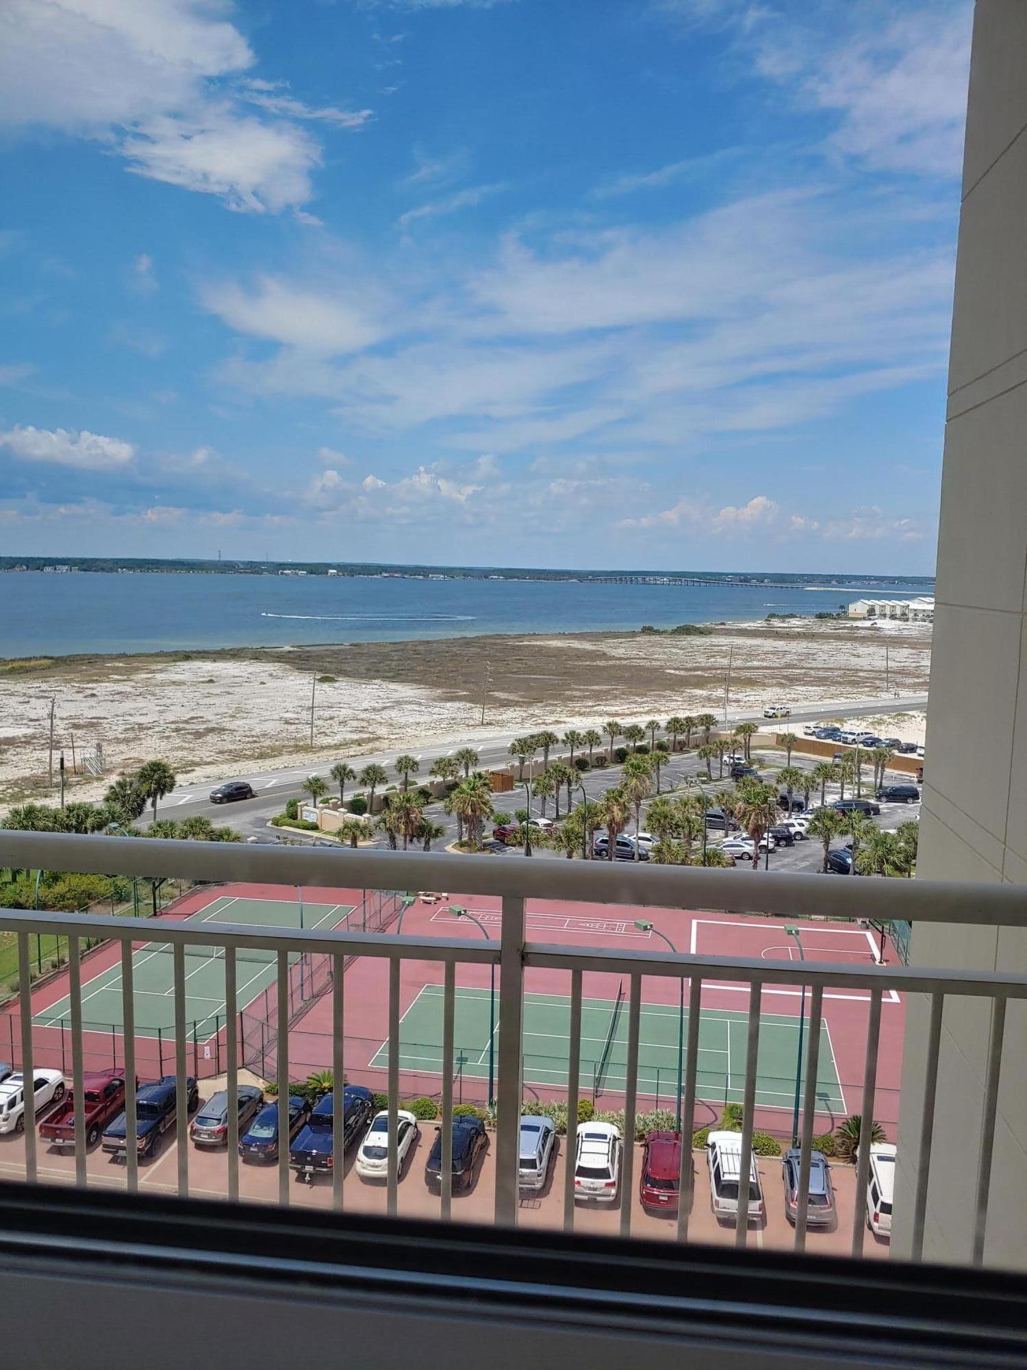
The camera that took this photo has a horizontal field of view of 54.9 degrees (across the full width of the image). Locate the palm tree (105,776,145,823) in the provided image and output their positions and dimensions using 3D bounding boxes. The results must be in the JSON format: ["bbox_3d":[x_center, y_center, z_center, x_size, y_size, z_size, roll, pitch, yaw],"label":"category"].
[{"bbox_3d":[-37.301,11.197,95.155,4.000,5.090,4.000,1,7,0],"label":"palm tree"}]

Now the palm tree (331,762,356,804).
[{"bbox_3d":[-17.913,10.621,103.821,2.691,5.270,2.691,0,7,-10],"label":"palm tree"}]

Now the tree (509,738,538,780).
[{"bbox_3d":[1.190,9.110,121.970,3.560,5.500,3.490,1,7,1],"label":"tree"}]

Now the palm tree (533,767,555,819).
[{"bbox_3d":[3.209,11.351,102.051,2.424,5.130,2.424,1,7,2],"label":"palm tree"}]

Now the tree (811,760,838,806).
[{"bbox_3d":[34.810,11.033,110.488,2.924,5.058,2.924,3,7,18],"label":"tree"}]

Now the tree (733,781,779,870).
[{"bbox_3d":[20.335,12.261,84.046,3.800,8.230,3.800,1,7,0],"label":"tree"}]

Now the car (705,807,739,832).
[{"bbox_3d":[20.667,13.638,100.256,4.700,1.750,1.900,4,7,22],"label":"car"}]

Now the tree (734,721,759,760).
[{"bbox_3d":[32.139,7.595,135.528,3.380,5.422,3.380,1,7,0],"label":"tree"}]

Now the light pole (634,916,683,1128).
[{"bbox_3d":[6.736,15.939,46.040,0.650,9.400,2.900,-4,8,-35],"label":"light pole"}]

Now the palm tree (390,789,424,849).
[{"bbox_3d":[-9.500,12.420,88.250,3.050,6.350,2.990,0,7,-6],"label":"palm tree"}]

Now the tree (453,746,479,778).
[{"bbox_3d":[-5.342,9.661,115.135,3.122,5.319,3.122,1,7,0],"label":"tree"}]

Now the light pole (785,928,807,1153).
[{"bbox_3d":[12.796,16.126,45.135,0.550,9.700,2.400,1,7,-2],"label":"light pole"}]

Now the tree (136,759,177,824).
[{"bbox_3d":[-34.620,10.512,95.608,3.920,6.759,3.920,-1,7,-20],"label":"tree"}]

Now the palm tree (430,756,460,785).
[{"bbox_3d":[-7.667,10.233,112.898,3.415,4.292,3.415,1,7,-4],"label":"palm tree"}]

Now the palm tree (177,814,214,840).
[{"bbox_3d":[-27.648,13.124,86.297,3.260,3.840,3.260,1,7,0],"label":"palm tree"}]

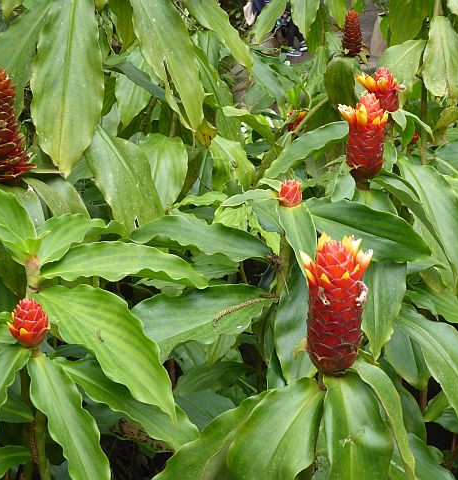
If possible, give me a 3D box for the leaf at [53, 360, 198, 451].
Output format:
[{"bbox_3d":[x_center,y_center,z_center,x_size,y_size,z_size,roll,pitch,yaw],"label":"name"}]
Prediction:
[{"bbox_3d":[-0.121,0.192,1.345,0.186,0.035,0.060,29,36,3],"label":"leaf"}]

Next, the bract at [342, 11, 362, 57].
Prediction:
[{"bbox_3d":[0.298,-0.503,2.700,0.050,0.115,0.050,0,17,0],"label":"bract"}]

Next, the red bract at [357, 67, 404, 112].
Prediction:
[{"bbox_3d":[0.295,-0.292,2.150,0.085,0.083,0.068,0,15,0],"label":"red bract"}]

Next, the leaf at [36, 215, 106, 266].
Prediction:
[{"bbox_3d":[-0.202,0.001,1.410,0.102,0.030,0.050,-32,53,11],"label":"leaf"}]

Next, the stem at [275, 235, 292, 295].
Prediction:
[{"bbox_3d":[0.080,0.037,1.620,0.019,0.092,0.019,0,15,0],"label":"stem"}]

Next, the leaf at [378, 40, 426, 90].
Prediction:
[{"bbox_3d":[0.385,-0.385,2.460,0.085,0.030,0.169,17,57,29],"label":"leaf"}]

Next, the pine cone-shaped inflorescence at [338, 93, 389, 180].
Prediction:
[{"bbox_3d":[0.215,-0.162,1.750,0.073,0.138,0.073,3,17,-1],"label":"pine cone-shaped inflorescence"}]

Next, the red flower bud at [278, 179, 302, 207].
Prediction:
[{"bbox_3d":[0.089,-0.069,1.620,0.034,0.041,0.034,0,15,0],"label":"red flower bud"}]

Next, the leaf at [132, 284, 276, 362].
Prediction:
[{"bbox_3d":[-0.038,0.125,1.660,0.220,0.040,0.095,-20,51,-33],"label":"leaf"}]

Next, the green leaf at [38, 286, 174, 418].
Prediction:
[{"bbox_3d":[-0.127,0.114,1.170,0.075,0.040,0.225,-30,55,-34],"label":"green leaf"}]

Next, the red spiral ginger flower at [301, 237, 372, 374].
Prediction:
[{"bbox_3d":[0.121,0.073,1.250,0.077,0.150,0.077,3,17,-1],"label":"red spiral ginger flower"}]

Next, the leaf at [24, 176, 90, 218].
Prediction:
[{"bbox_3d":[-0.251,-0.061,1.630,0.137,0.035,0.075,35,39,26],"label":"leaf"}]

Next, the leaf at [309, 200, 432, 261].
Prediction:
[{"bbox_3d":[0.192,-0.016,1.550,0.192,0.038,0.072,22,41,31],"label":"leaf"}]

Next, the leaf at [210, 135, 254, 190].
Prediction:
[{"bbox_3d":[0.005,-0.151,2.160,0.080,0.035,0.145,-18,55,-14],"label":"leaf"}]

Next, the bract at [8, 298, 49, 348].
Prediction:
[{"bbox_3d":[-0.237,0.099,1.310,0.046,0.053,0.046,0,15,0],"label":"bract"}]

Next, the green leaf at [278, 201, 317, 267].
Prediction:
[{"bbox_3d":[0.090,-0.006,1.430,0.050,0.025,0.115,-8,43,-6],"label":"green leaf"}]

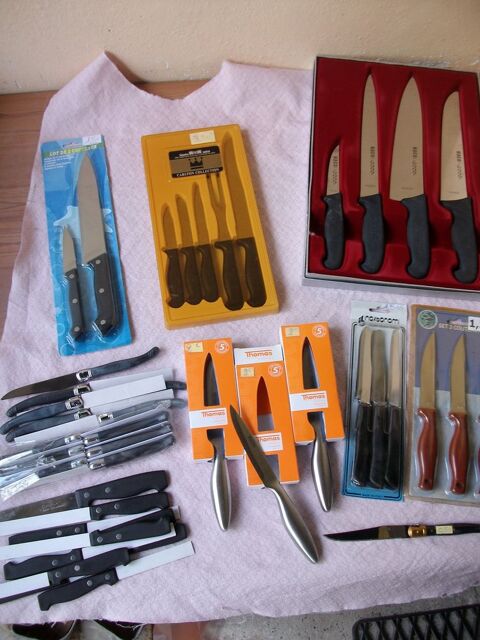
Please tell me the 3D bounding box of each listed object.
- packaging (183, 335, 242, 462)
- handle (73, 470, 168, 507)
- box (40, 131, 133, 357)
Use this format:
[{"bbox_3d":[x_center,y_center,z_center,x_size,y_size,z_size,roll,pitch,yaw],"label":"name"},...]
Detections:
[{"bbox_3d":[-0.035,0.106,0.795,0.065,0.022,0.160,-5,69,-4],"label":"packaging"},{"bbox_3d":[-0.146,0.214,0.751,0.120,0.016,0.029,-11,70,-6],"label":"handle"},{"bbox_3d":[-0.234,-0.126,0.876,0.099,0.024,0.358,-10,70,-5],"label":"box"}]

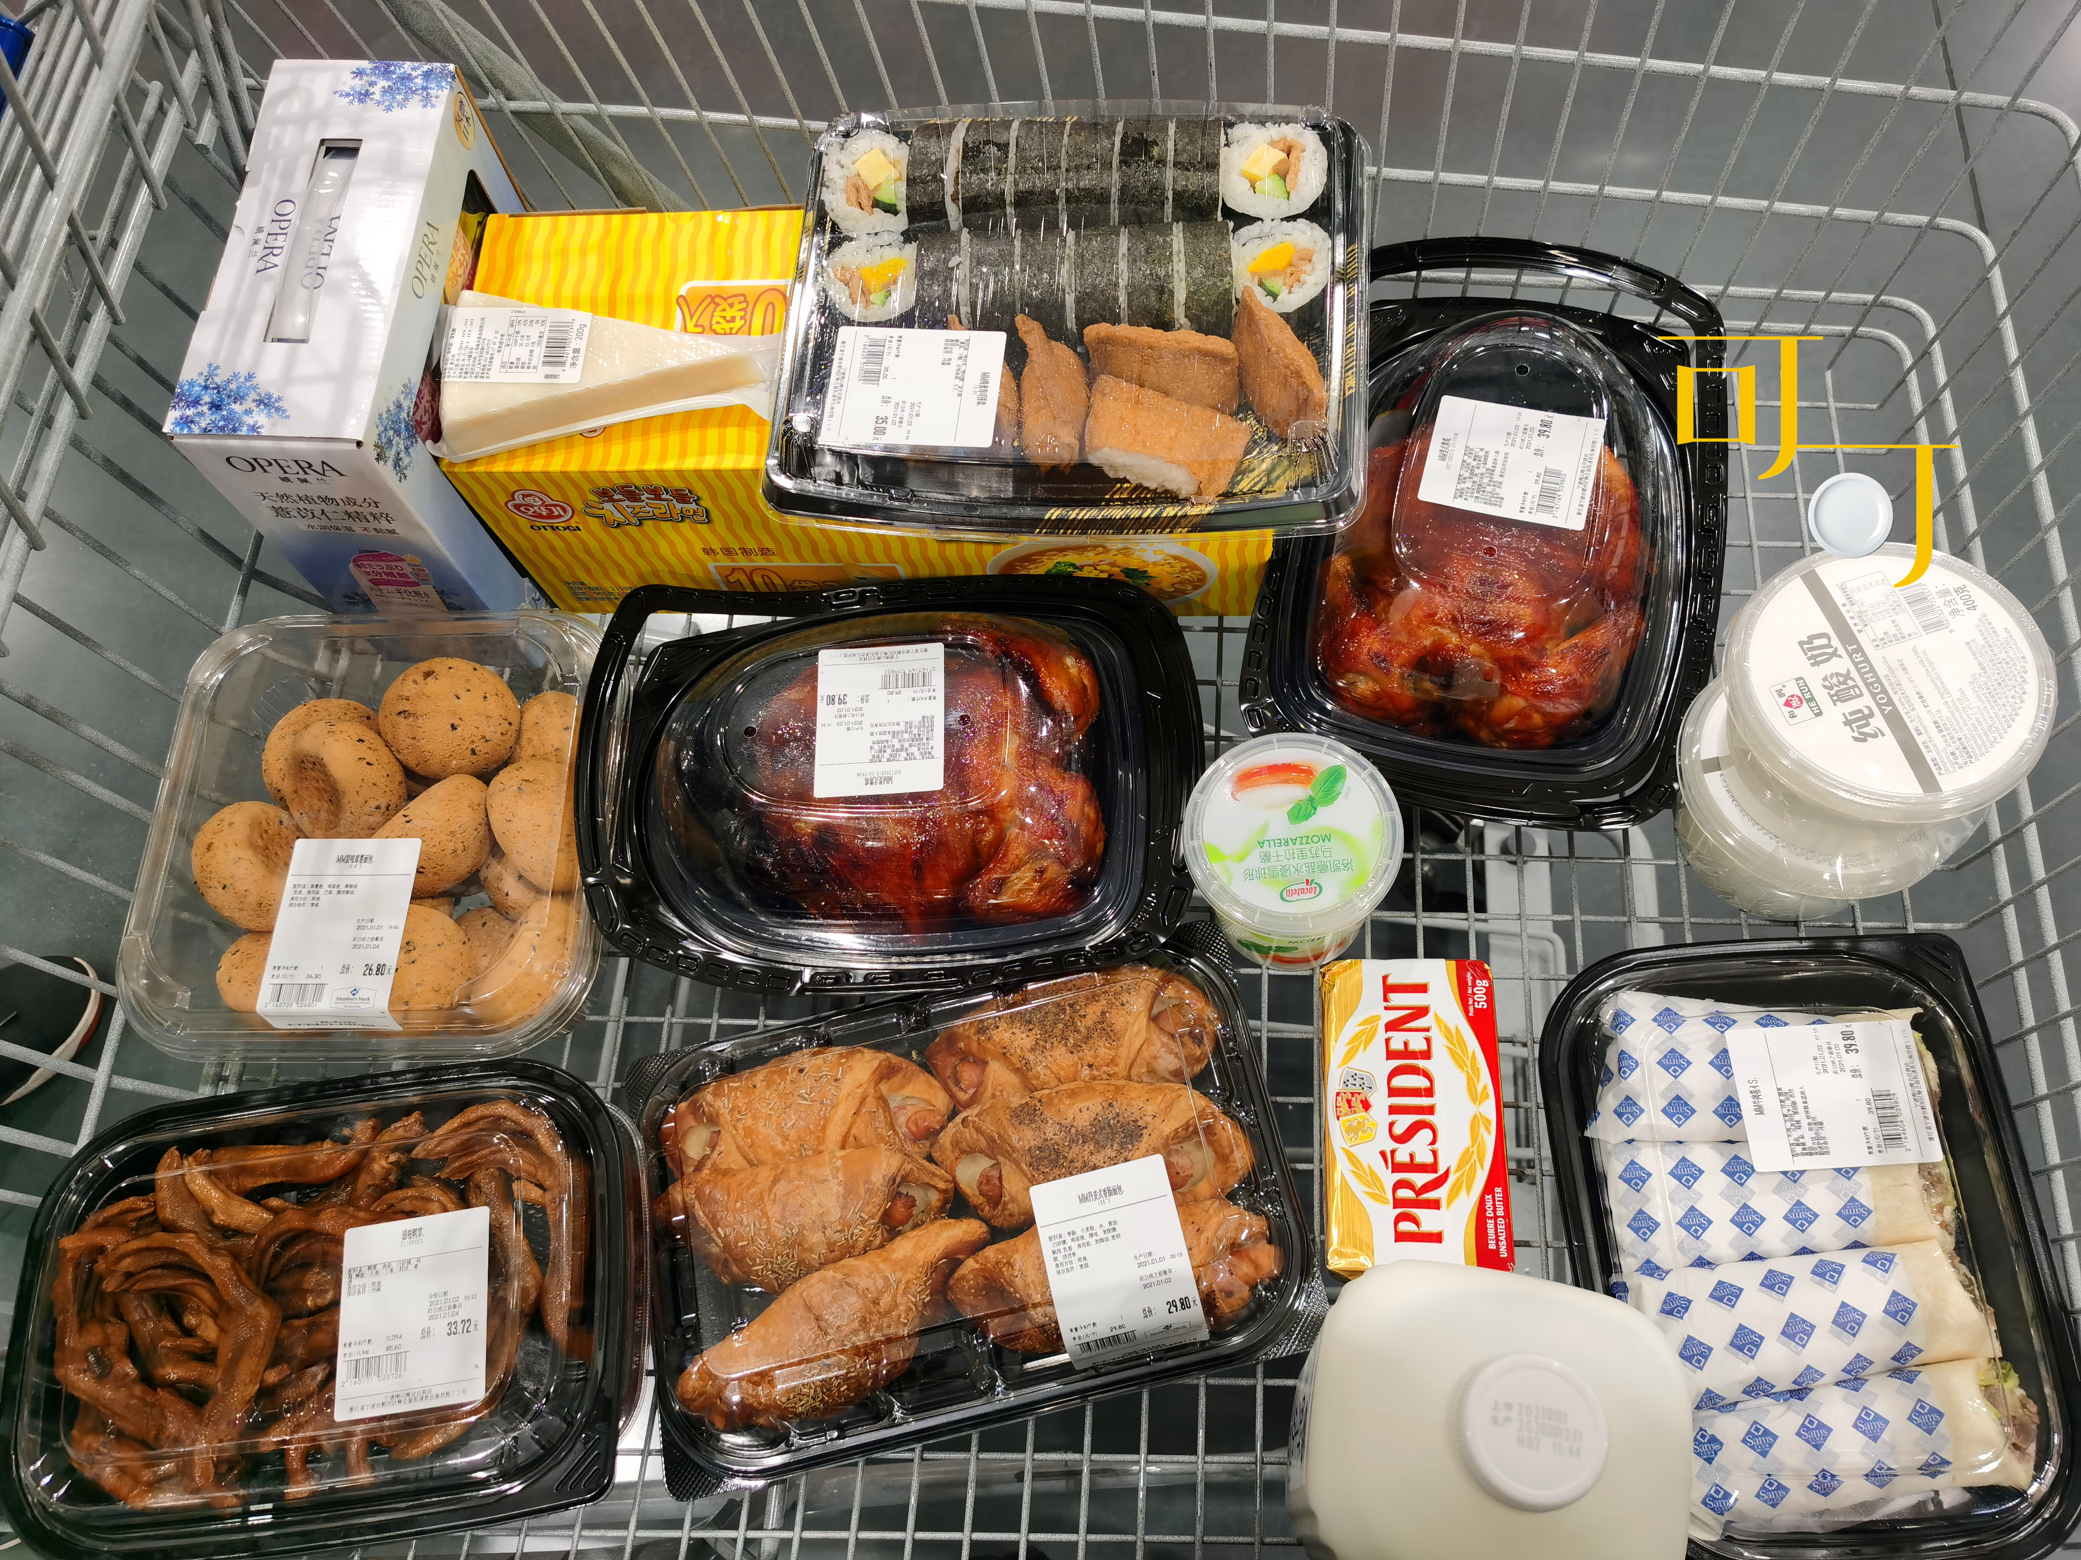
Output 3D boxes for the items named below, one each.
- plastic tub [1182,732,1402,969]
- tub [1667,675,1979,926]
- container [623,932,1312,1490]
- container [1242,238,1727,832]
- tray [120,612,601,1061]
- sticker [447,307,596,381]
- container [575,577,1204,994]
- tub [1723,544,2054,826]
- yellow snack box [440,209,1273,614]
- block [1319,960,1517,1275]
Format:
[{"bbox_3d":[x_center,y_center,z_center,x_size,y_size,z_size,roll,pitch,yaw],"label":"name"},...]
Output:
[{"bbox_3d":[0.121,0.036,0.792,0.100,0.063,0.100,0,68,6],"label":"plastic tub"},{"bbox_3d":[0.369,0.002,0.783,0.135,0.060,0.135,0,68,6],"label":"tub"},{"bbox_3d":[-0.036,0.195,0.743,0.283,0.065,0.197,-13,68,0],"label":"container"},{"bbox_3d":[0.226,-0.132,0.818,0.209,0.120,0.317,9,69,9],"label":"container"},{"bbox_3d":[-0.323,0.037,0.814,0.214,0.102,0.217,0,68,6],"label":"tray"},{"bbox_3d":[-0.246,-0.203,0.759,0.073,0.003,0.041,5,69,7],"label":"sticker"},{"bbox_3d":[-0.074,0.000,0.796,0.309,0.118,0.211,-2,68,5],"label":"container"},{"bbox_3d":[0.372,-0.034,0.734,0.135,0.061,0.135,0,68,6],"label":"tub"},{"bbox_3d":[-0.078,-0.189,0.854,0.397,0.152,0.153,0,68,6],"label":"yellow snack box"},{"bbox_3d":[0.169,0.159,0.745,0.075,0.050,0.137,2,68,7],"label":"block"}]

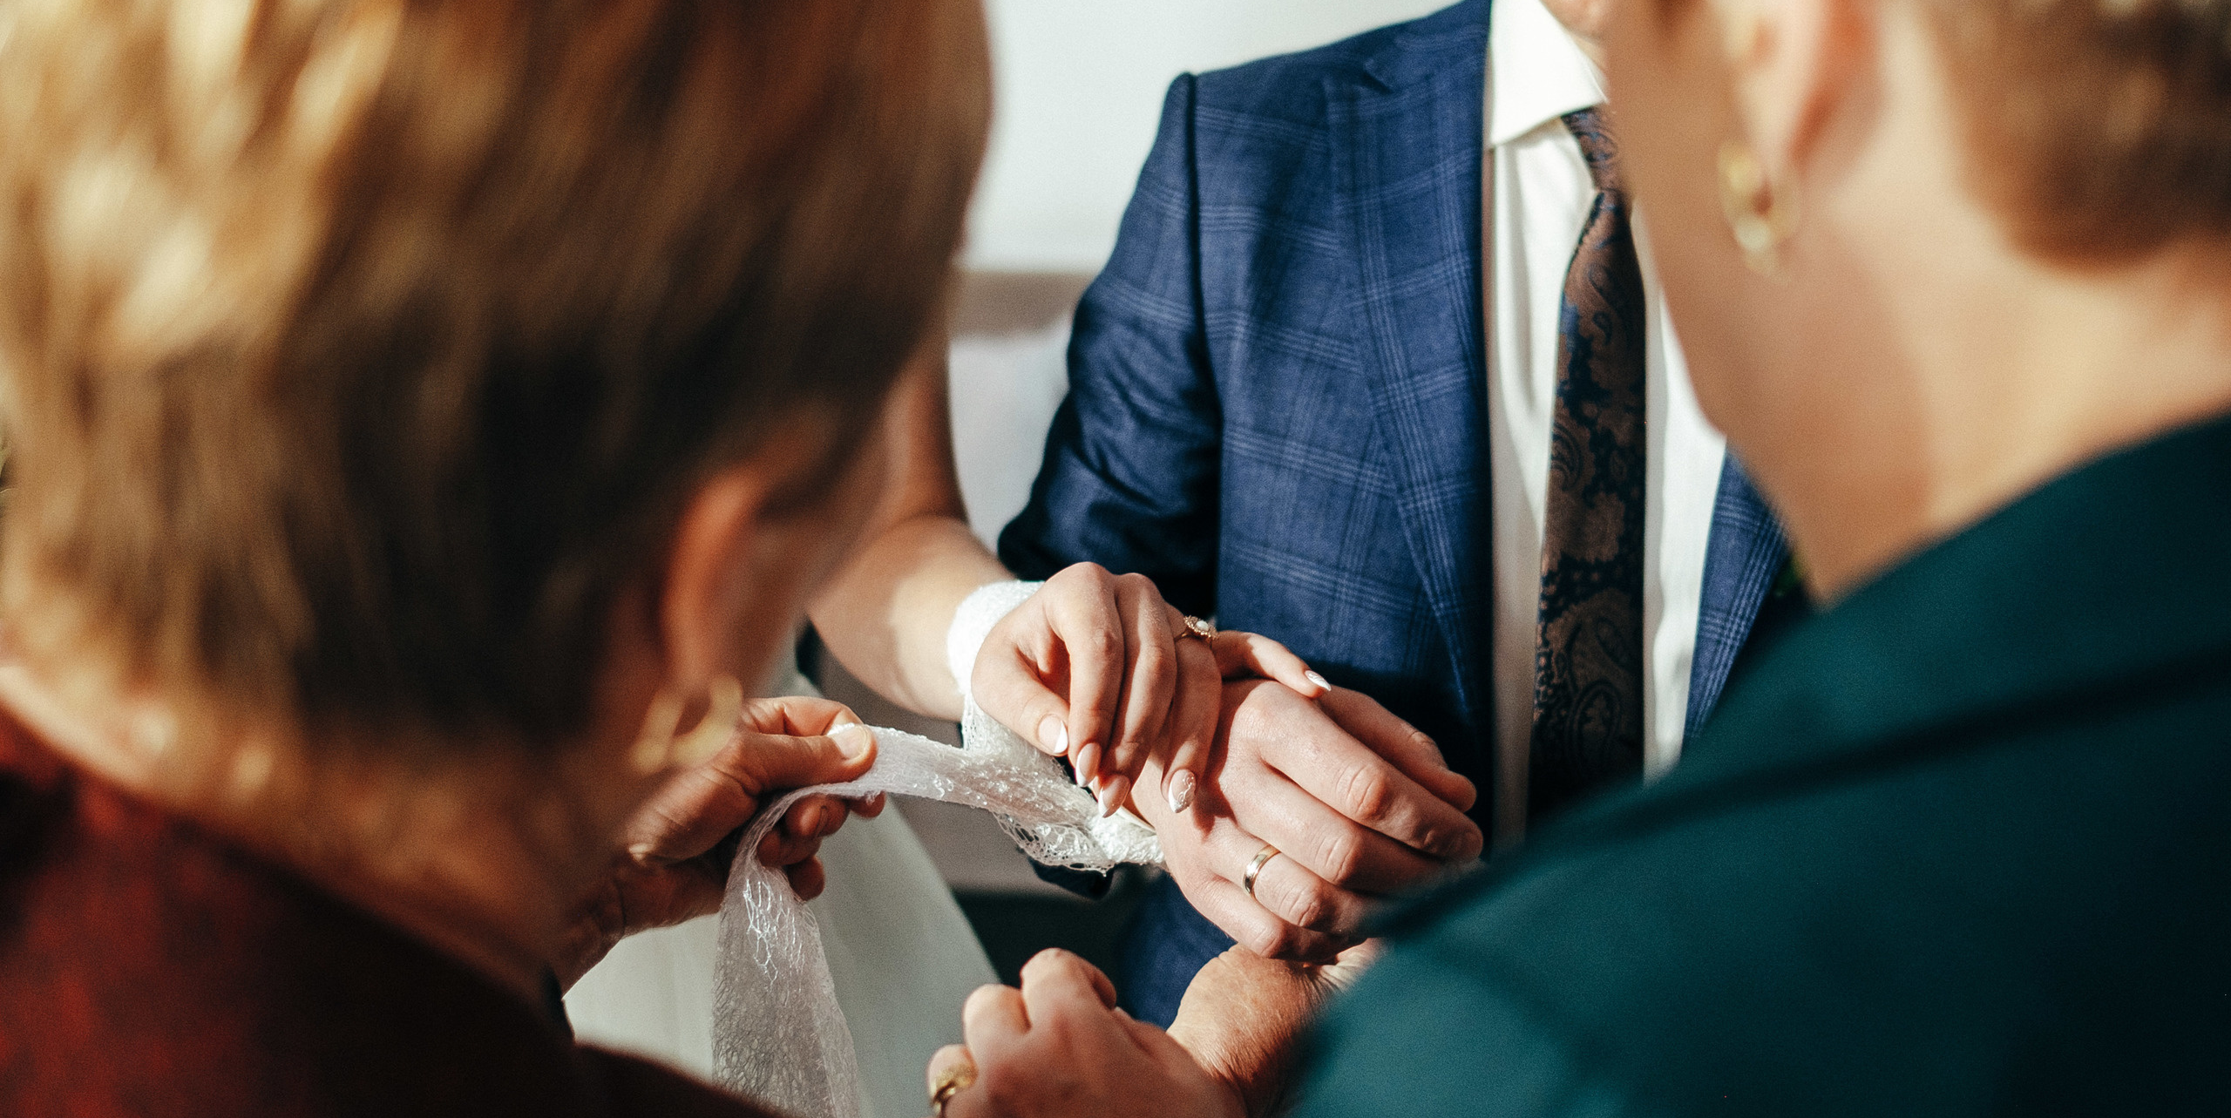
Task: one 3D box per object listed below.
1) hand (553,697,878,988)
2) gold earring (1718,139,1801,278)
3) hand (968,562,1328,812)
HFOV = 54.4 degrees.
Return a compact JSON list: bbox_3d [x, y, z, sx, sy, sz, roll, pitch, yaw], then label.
[{"bbox_3d":[-0.125,0.087,0.690,0.120,0.085,0.075,-10,15,-40],"label":"hand"},{"bbox_3d":[0.128,-0.070,0.430,0.006,0.025,0.018,-4,12,-21],"label":"gold earring"},{"bbox_3d":[0.011,0.048,0.800,0.120,0.080,0.090,10,15,40],"label":"hand"}]

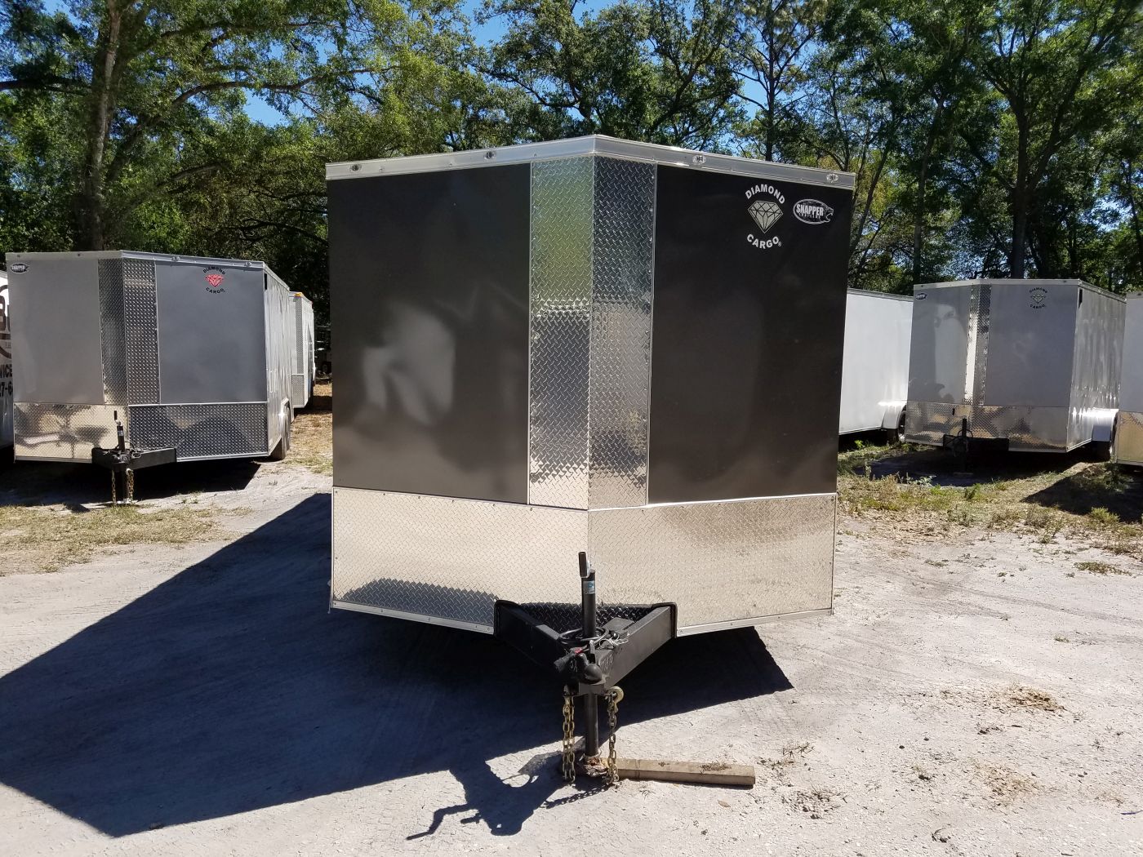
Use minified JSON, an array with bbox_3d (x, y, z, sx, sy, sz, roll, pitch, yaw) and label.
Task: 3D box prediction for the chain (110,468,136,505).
[{"bbox_3d":[-4.396,0.574,8.420,0.225,0.360,0.085,-1,5,-14],"label":"chain"}]

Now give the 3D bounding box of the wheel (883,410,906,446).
[{"bbox_3d":[5.720,-0.010,15.120,0.210,0.690,0.690,5,7,40],"label":"wheel"}]

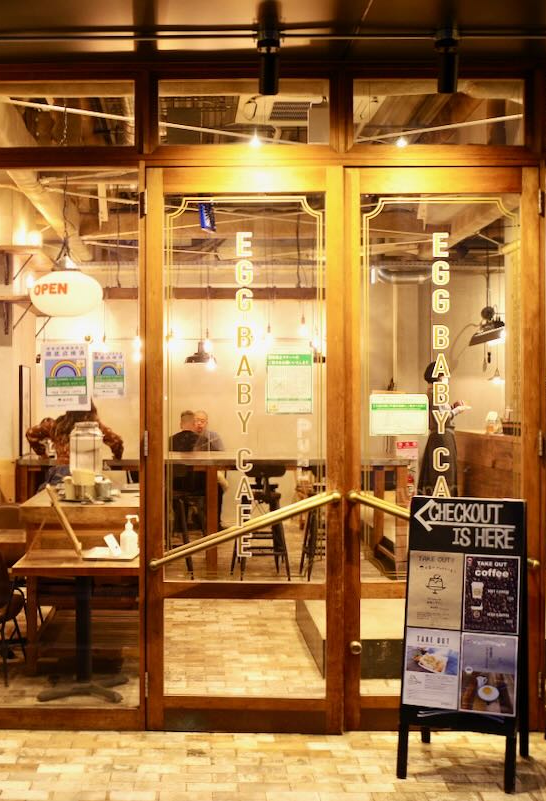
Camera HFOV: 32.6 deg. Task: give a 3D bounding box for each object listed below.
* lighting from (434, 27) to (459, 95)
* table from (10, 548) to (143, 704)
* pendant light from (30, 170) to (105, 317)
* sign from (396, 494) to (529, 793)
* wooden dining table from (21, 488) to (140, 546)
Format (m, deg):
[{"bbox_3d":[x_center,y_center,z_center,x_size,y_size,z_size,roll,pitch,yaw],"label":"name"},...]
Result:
[{"bbox_3d":[0.710,-1.391,3.820,0.100,0.265,0.115,0,0,1],"label":"lighting"},{"bbox_3d":[-0.942,1.143,4.725,0.630,0.690,0.500,0,1,1],"label":"table"},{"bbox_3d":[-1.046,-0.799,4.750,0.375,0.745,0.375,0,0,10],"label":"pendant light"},{"bbox_3d":[0.791,0.953,3.832,0.460,1.105,0.420,0,1,21],"label":"sign"},{"bbox_3d":[-1.034,1.026,5.520,0.740,0.900,1.060,0,1,-4],"label":"wooden dining table"}]

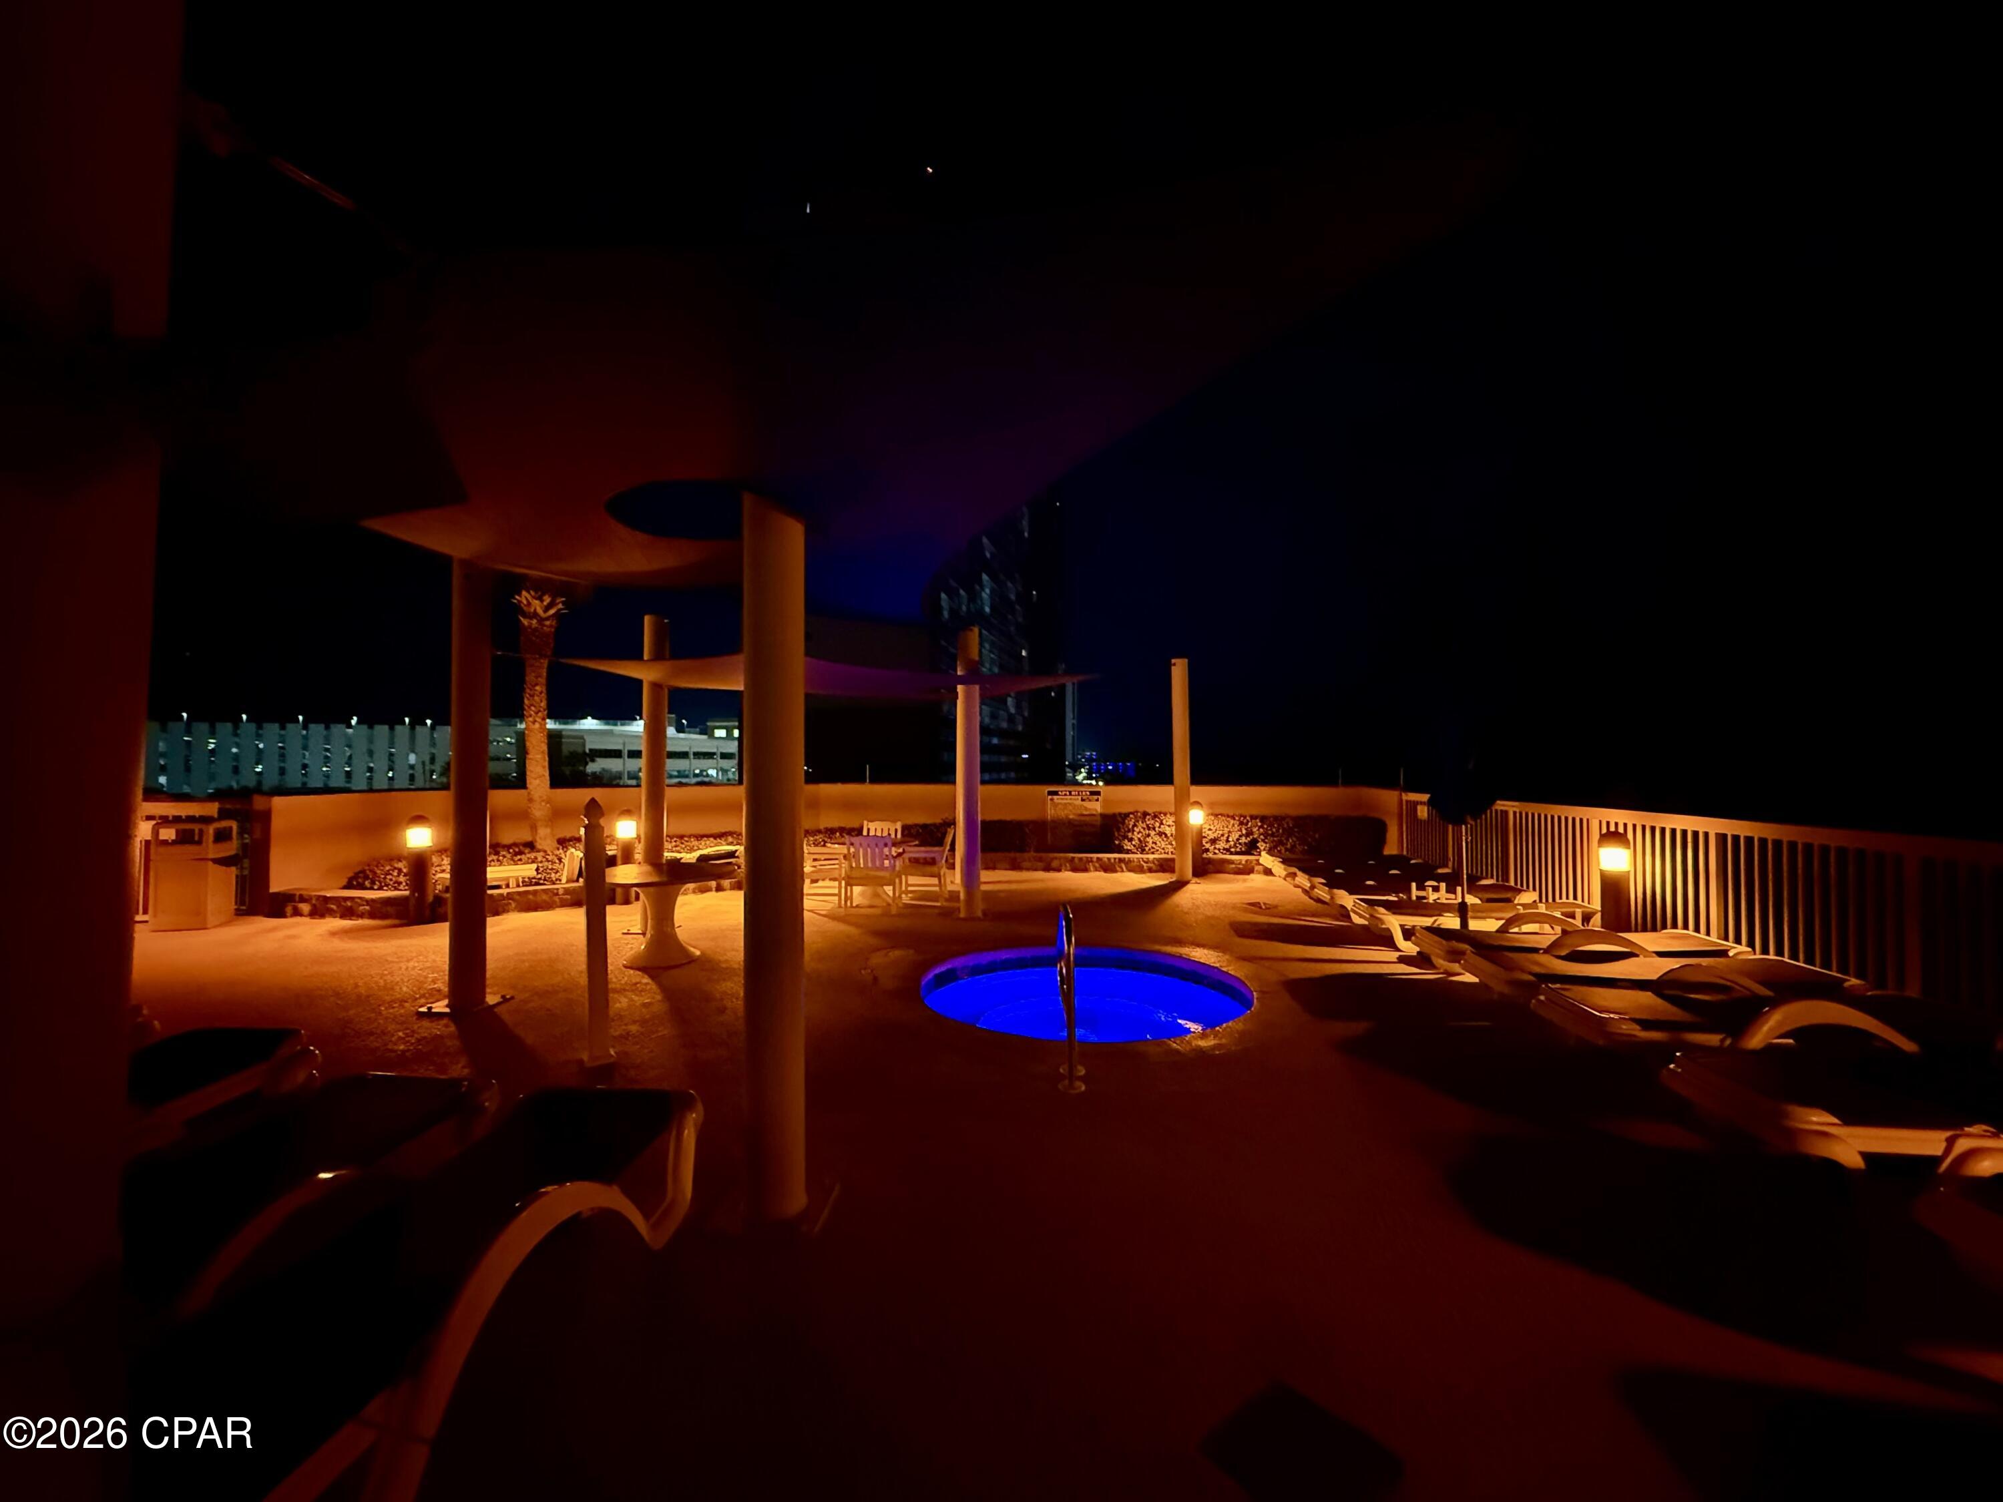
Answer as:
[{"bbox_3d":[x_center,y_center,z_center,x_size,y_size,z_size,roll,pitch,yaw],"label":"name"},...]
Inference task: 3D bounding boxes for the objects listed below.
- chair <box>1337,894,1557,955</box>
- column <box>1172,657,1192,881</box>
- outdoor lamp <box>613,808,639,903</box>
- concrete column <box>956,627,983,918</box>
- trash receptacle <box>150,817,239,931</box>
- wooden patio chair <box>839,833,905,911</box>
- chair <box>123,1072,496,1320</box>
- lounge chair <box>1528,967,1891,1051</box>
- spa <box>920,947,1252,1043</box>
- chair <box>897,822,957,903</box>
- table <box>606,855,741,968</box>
[{"bbox_3d":[4.125,1.481,7.029,1.880,0.470,0.720,0,-1,2],"label":"chair"},{"bbox_3d":[2.515,0.240,11.128,0.235,3.060,0.235,0,-1,2],"label":"column"},{"bbox_3d":[-4.287,1.199,9.279,0.220,1.070,0.220,0,-1,0],"label":"outdoor lamp"},{"bbox_3d":[-0.306,0.202,8.513,0.235,3.040,0.235,0,-1,2],"label":"concrete column"},{"bbox_3d":[-7.787,1.181,7.827,0.440,1.010,0.520,1,-1,-20],"label":"trash receptacle"},{"bbox_3d":[-1.429,1.327,9.120,0.600,0.840,0.580,0,-1,15],"label":"wooden patio chair"},{"bbox_3d":[-2.325,1.389,2.220,0.720,0.470,1.900,0,-1,2],"label":"chair"},{"bbox_3d":[3.948,1.457,4.131,1.930,0.520,0.700,0,-1,8],"label":"lounge chair"},{"bbox_3d":[0.646,1.941,5.947,2.399,0.450,2.399,0,-1,0],"label":"spa"},{"bbox_3d":[-0.872,1.314,9.534,0.640,0.890,0.600,0,-1,5],"label":"chair"},{"bbox_3d":[-2.796,1.362,6.693,1.260,0.700,1.260,0,-1,0],"label":"table"}]

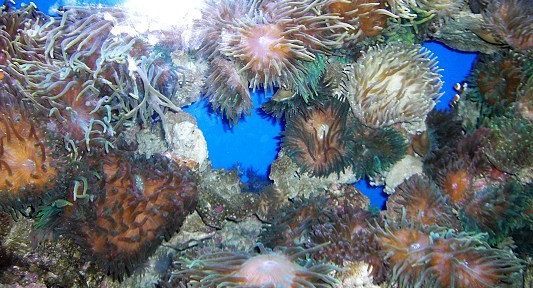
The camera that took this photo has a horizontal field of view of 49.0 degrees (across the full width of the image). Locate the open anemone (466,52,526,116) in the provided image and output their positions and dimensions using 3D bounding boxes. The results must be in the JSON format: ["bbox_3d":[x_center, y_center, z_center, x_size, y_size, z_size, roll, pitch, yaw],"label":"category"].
[{"bbox_3d":[0.570,-0.147,1.450,0.143,0.151,0.120,5,14,19],"label":"open anemone"}]

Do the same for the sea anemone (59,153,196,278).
[{"bbox_3d":[-0.264,0.139,1.120,0.257,0.233,0.180,-3,13,-11],"label":"sea anemone"}]

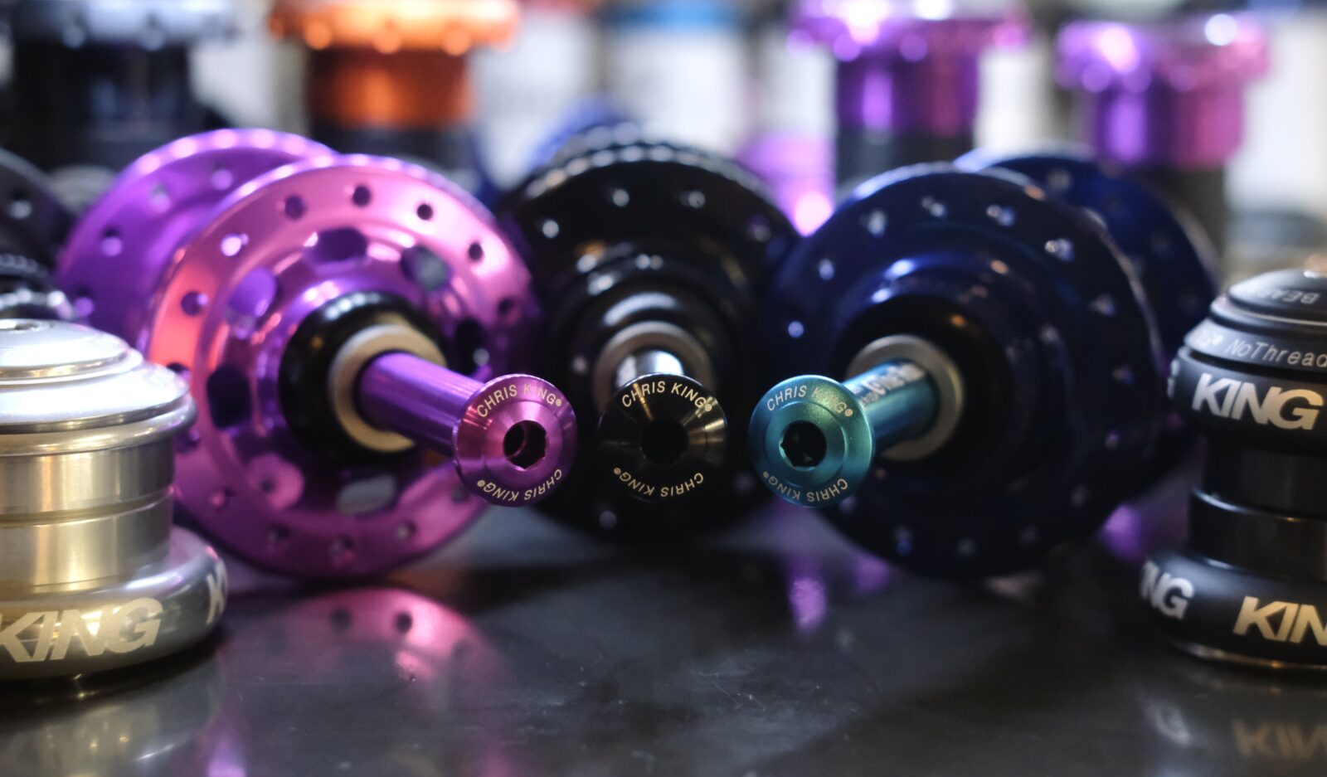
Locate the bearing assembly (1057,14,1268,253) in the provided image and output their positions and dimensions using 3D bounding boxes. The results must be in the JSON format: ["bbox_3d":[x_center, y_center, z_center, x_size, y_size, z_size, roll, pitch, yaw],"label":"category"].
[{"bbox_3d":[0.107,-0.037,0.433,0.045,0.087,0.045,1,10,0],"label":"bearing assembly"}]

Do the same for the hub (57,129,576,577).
[{"bbox_3d":[-0.054,-0.004,0.312,0.066,0.066,0.135,-5,12,-31],"label":"hub"}]

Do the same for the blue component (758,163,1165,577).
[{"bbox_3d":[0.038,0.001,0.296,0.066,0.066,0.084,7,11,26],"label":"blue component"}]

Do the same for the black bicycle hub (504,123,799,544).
[{"bbox_3d":[-0.002,-0.005,0.323,0.066,0.066,0.131,1,10,-2],"label":"black bicycle hub"}]

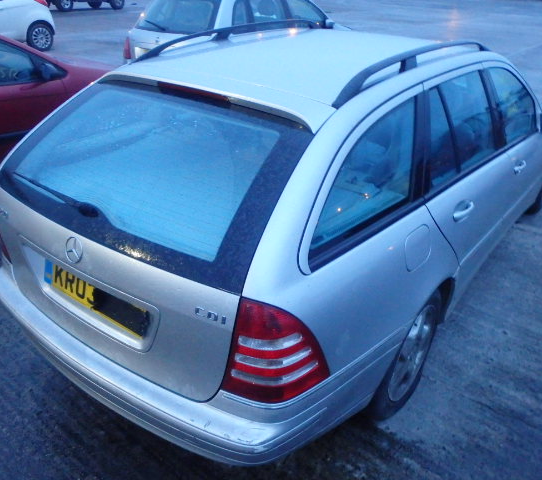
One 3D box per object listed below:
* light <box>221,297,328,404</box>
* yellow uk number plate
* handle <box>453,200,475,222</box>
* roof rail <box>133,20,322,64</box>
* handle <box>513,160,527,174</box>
[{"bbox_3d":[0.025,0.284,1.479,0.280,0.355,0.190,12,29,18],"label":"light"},{"bbox_3d":[-0.602,0.183,1.732,0.520,0.111,0.015,21,20,30],"label":"yellow uk number plate"},{"bbox_3d":[0.809,-0.118,2.157,0.042,0.036,0.200,21,33,30],"label":"handle"},{"bbox_3d":[-0.130,-1.073,2.728,0.055,0.115,1.580,21,32,30],"label":"roof rail"},{"bbox_3d":[1.400,-0.405,2.889,0.042,0.036,0.200,21,33,30],"label":"handle"}]

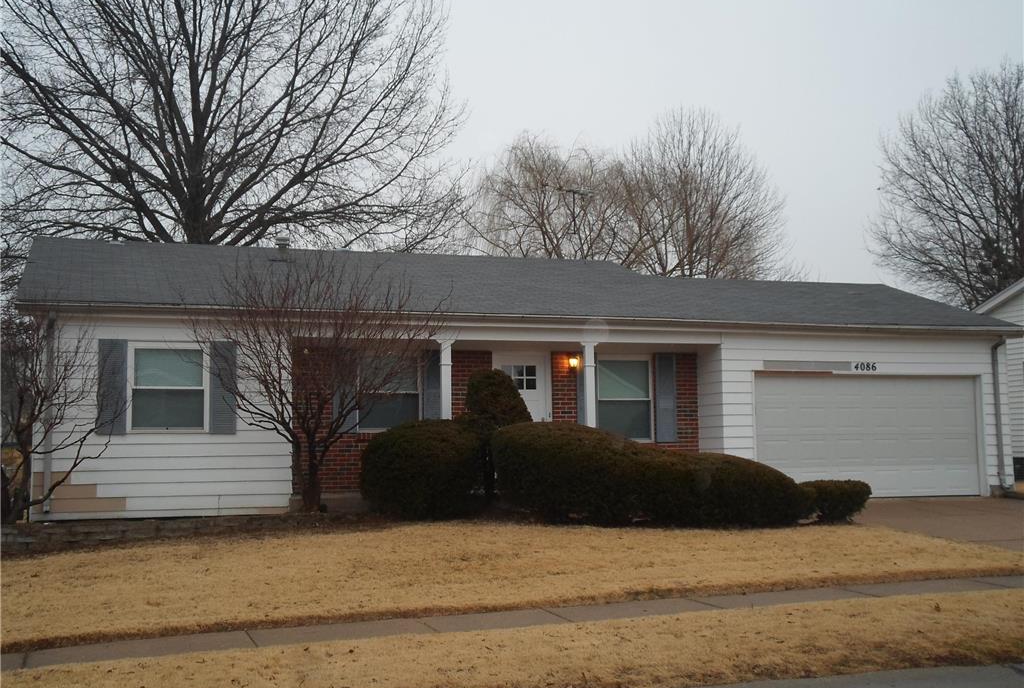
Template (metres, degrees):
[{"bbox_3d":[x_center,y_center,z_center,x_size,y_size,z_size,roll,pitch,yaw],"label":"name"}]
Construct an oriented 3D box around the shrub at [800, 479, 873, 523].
[{"bbox_3d":[4.448,2.142,14.566,0.932,0.567,0.970,1,-5,-18],"label":"shrub"}]

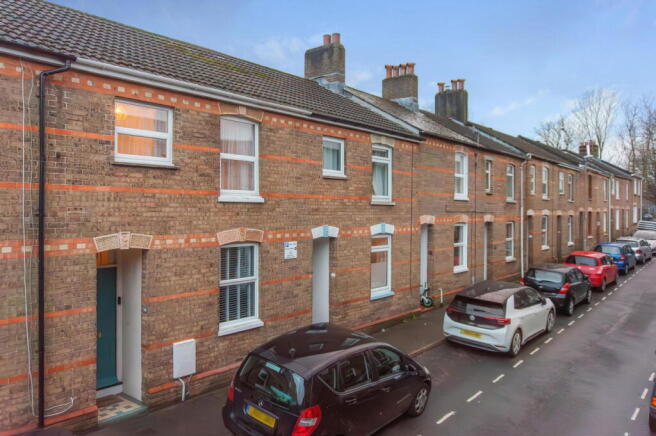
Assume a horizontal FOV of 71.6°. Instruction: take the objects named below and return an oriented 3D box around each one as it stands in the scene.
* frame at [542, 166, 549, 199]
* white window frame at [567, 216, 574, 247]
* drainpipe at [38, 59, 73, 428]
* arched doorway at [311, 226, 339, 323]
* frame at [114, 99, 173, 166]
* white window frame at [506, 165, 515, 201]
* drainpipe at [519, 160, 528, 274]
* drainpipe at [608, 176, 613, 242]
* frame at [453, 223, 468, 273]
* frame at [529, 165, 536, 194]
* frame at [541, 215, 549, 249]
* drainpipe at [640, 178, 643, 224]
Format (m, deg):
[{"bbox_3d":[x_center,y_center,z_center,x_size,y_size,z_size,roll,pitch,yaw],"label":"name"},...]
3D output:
[{"bbox_3d":[11.457,-1.866,23.923,0.169,1.659,0.943,0,0,42],"label":"frame"},{"bbox_3d":[14.694,0.818,27.565,0.169,1.768,0.993,0,0,42],"label":"white window frame"},{"bbox_3d":[-3.843,0.367,6.365,0.218,5.135,0.338,0,0,42],"label":"drainpipe"},{"bbox_3d":[-0.234,1.589,11.024,0.546,2.830,0.973,0,0,42],"label":"arched doorway"},{"bbox_3d":[-3.135,-1.453,7.816,0.100,1.030,1.020,0,0,42],"label":"frame"},{"bbox_3d":[8.559,-1.633,21.381,0.150,1.715,1.050,0,0,42],"label":"white window frame"},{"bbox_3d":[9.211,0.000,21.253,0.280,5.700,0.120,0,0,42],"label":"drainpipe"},{"bbox_3d":[22.098,-0.447,35.604,0.139,5.512,0.129,0,0,42],"label":"drainpipe"},{"bbox_3d":[5.051,1.149,17.454,0.150,1.914,1.080,0,0,42],"label":"frame"},{"bbox_3d":[10.653,-1.984,23.726,0.150,1.538,0.950,0,0,42],"label":"frame"},{"bbox_3d":[11.391,0.725,23.990,0.120,1.750,1.000,0,0,42],"label":"frame"},{"bbox_3d":[35.119,-1.706,50.907,0.110,5.537,0.110,0,0,0],"label":"drainpipe"}]

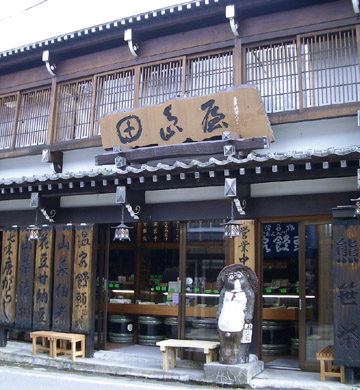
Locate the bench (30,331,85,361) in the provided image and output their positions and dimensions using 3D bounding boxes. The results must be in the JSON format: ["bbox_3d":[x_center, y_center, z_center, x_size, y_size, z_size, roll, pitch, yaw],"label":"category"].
[{"bbox_3d":[-1.940,2.353,8.271,0.934,0.335,0.355,-4,-9,32],"label":"bench"}]

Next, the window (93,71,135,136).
[{"bbox_3d":[-1.163,-1.589,9.137,0.893,1.185,0.070,-4,-11,27],"label":"window"}]

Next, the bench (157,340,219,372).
[{"bbox_3d":[0.131,2.216,7.169,0.832,0.360,0.426,-3,-9,28],"label":"bench"}]

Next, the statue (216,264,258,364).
[{"bbox_3d":[0.776,1.602,7.160,0.500,1.309,0.450,-3,-9,28],"label":"statue"}]

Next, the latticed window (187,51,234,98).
[{"bbox_3d":[0.442,-1.698,8.320,0.904,1.185,0.070,-4,-11,27],"label":"latticed window"}]

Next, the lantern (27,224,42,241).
[{"bbox_3d":[-2.535,0.657,9.160,0.275,0.270,0.275,-3,-9,28],"label":"lantern"}]

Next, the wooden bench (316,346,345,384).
[{"bbox_3d":[1.998,2.143,6.653,0.350,0.355,0.772,-4,-11,27],"label":"wooden bench"}]

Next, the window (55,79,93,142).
[{"bbox_3d":[-1.915,-1.533,9.526,0.884,1.185,0.070,-4,-11,27],"label":"window"}]

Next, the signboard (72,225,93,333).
[{"bbox_3d":[-1.584,1.372,8.547,0.365,1.732,0.045,-4,-11,27],"label":"signboard"}]

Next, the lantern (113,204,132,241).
[{"bbox_3d":[-0.899,0.444,8.296,0.330,0.562,0.330,-3,-9,28],"label":"lantern"}]

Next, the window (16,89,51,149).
[{"bbox_3d":[-2.973,-1.557,10.631,0.892,1.206,0.070,-3,-9,28],"label":"window"}]

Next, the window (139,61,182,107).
[{"bbox_3d":[-0.348,-1.646,8.722,0.927,1.185,0.070,-4,-11,27],"label":"window"}]

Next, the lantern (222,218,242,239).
[{"bbox_3d":[0.750,0.483,7.516,0.268,0.283,0.268,-4,-11,27],"label":"lantern"}]

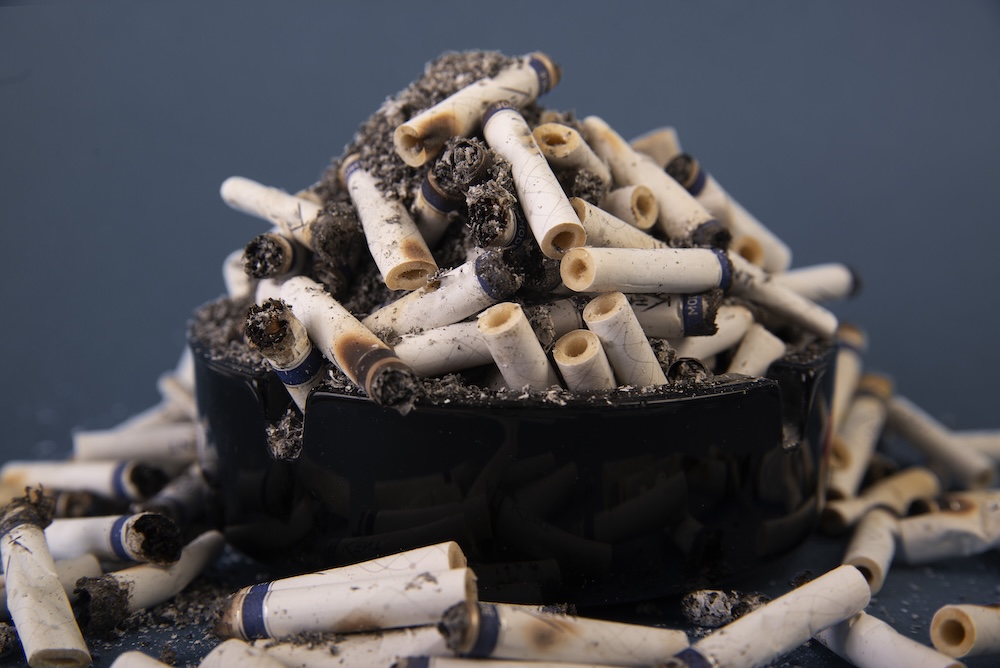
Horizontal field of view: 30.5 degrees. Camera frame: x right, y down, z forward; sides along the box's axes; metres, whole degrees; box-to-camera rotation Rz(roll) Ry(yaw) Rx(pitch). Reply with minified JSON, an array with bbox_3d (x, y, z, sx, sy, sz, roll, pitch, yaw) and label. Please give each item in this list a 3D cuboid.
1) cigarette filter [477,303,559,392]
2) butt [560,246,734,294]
[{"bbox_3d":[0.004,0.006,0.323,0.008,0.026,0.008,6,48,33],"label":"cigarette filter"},{"bbox_3d":[0.027,-0.012,0.329,0.036,0.008,0.008,-2,9,-42],"label":"butt"}]

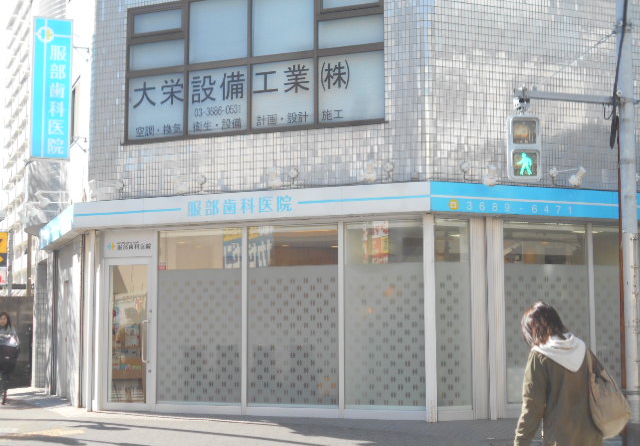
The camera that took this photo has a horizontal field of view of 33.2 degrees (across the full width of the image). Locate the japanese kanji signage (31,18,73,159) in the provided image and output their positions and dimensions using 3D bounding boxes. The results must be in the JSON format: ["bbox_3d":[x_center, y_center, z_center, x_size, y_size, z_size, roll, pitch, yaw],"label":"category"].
[{"bbox_3d":[-4.004,-2.011,16.031,0.570,2.149,0.180,2,-6,-20],"label":"japanese kanji signage"}]

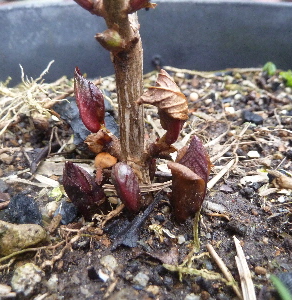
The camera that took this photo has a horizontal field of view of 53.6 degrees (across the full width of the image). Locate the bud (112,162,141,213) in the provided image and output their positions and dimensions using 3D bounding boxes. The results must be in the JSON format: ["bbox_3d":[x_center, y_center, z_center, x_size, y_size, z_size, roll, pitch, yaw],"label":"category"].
[{"bbox_3d":[-0.008,0.017,0.129,0.010,0.024,0.009,-18,21,10],"label":"bud"}]

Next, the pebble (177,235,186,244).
[{"bbox_3d":[0.016,0.039,0.126,0.004,0.003,0.004,0,30,0],"label":"pebble"}]

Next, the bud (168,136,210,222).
[{"bbox_3d":[0.018,0.013,0.122,0.016,0.036,0.014,5,21,-3],"label":"bud"}]

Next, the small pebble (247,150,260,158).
[{"bbox_3d":[0.065,0.003,0.175,0.008,0.004,0.006,0,30,0],"label":"small pebble"}]

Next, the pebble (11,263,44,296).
[{"bbox_3d":[-0.045,0.049,0.110,0.013,0.011,0.013,0,30,0],"label":"pebble"}]

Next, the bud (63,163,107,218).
[{"bbox_3d":[-0.027,0.018,0.125,0.013,0.027,0.012,-23,21,13],"label":"bud"}]

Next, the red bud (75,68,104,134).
[{"bbox_3d":[-0.025,-0.022,0.128,0.012,0.030,0.011,-17,20,10],"label":"red bud"}]

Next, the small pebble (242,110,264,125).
[{"bbox_3d":[0.084,-0.025,0.225,0.016,0.010,0.012,0,30,0],"label":"small pebble"}]

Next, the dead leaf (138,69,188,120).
[{"bbox_3d":[0.008,-0.027,0.138,0.025,0.025,0.016,0,30,0],"label":"dead leaf"}]

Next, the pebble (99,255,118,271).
[{"bbox_3d":[-0.014,0.043,0.109,0.006,0.005,0.006,0,30,0],"label":"pebble"}]

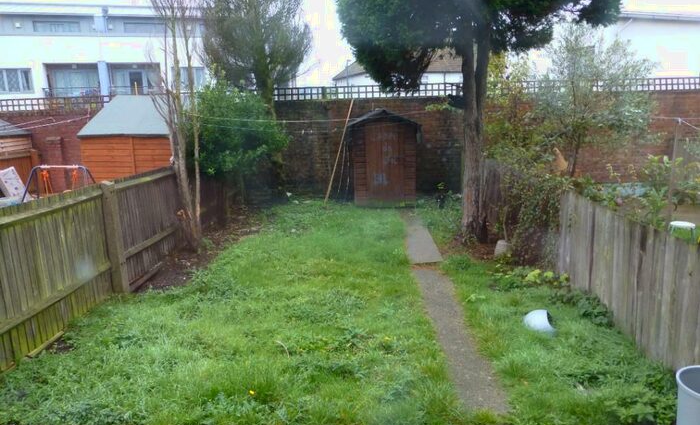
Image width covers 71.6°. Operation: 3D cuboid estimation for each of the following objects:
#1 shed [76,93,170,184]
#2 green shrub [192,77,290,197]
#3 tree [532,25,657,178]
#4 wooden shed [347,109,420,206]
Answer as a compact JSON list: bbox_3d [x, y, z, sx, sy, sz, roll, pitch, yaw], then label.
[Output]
[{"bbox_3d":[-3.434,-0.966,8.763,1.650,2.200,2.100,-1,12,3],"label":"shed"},{"bbox_3d":[-2.091,-1.231,9.332,1.850,2.450,1.600,-2,12,0],"label":"green shrub"},{"bbox_3d":[4.109,-1.581,8.174,2.000,3.200,1.900,-2,12,0],"label":"tree"},{"bbox_3d":[0.666,-1.131,9.829,1.420,1.890,1.200,-2,12,0],"label":"wooden shed"}]

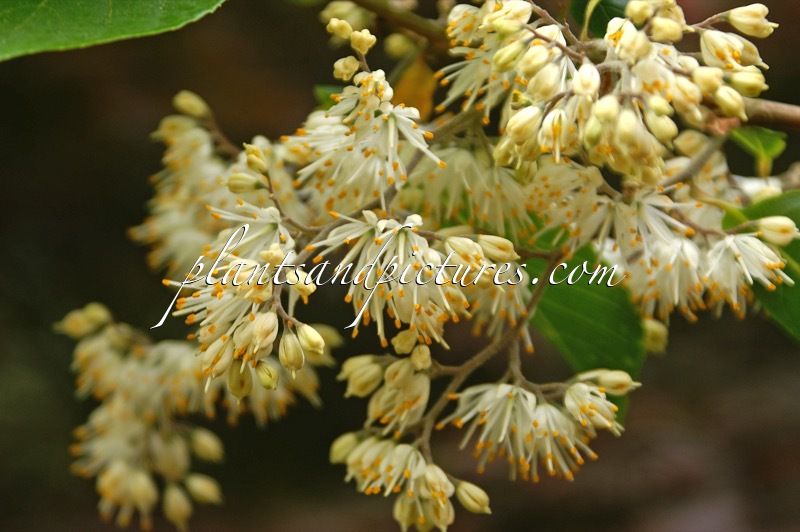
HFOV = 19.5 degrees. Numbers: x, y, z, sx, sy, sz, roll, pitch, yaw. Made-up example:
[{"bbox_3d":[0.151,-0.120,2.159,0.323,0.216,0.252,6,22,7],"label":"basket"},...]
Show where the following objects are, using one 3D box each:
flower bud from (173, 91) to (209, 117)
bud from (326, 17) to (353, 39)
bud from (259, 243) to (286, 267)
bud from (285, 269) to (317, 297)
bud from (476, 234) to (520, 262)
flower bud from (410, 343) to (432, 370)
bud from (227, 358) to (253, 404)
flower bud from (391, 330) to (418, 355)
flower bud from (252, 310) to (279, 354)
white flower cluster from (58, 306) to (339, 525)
[{"bbox_3d":[-0.073,-0.056,0.810,0.013,0.008,0.008,27,0,-6],"label":"flower bud"},{"bbox_3d":[-0.019,-0.077,0.750,0.009,0.006,0.006,35,0,-12],"label":"bud"},{"bbox_3d":[-0.027,-0.002,0.500,0.007,0.005,0.005,-15,0,-33],"label":"bud"},{"bbox_3d":[-0.021,0.004,0.495,0.008,0.005,0.005,41,0,11],"label":"bud"},{"bbox_3d":[0.021,-0.004,0.505,0.010,0.005,0.005,24,0,6],"label":"bud"},{"bbox_3d":[0.005,0.020,0.512,0.005,0.005,0.007,0,31,-3],"label":"flower bud"},{"bbox_3d":[-0.035,0.024,0.503,0.005,0.010,0.005,4,-6,0],"label":"bud"},{"bbox_3d":[0.001,0.017,0.515,0.005,0.005,0.007,0,21,34],"label":"flower bud"},{"bbox_3d":[-0.029,0.014,0.496,0.005,0.010,0.005,23,-12,0],"label":"flower bud"},{"bbox_3d":[-0.050,0.037,0.575,0.067,0.053,0.050,0,10,0],"label":"white flower cluster"}]

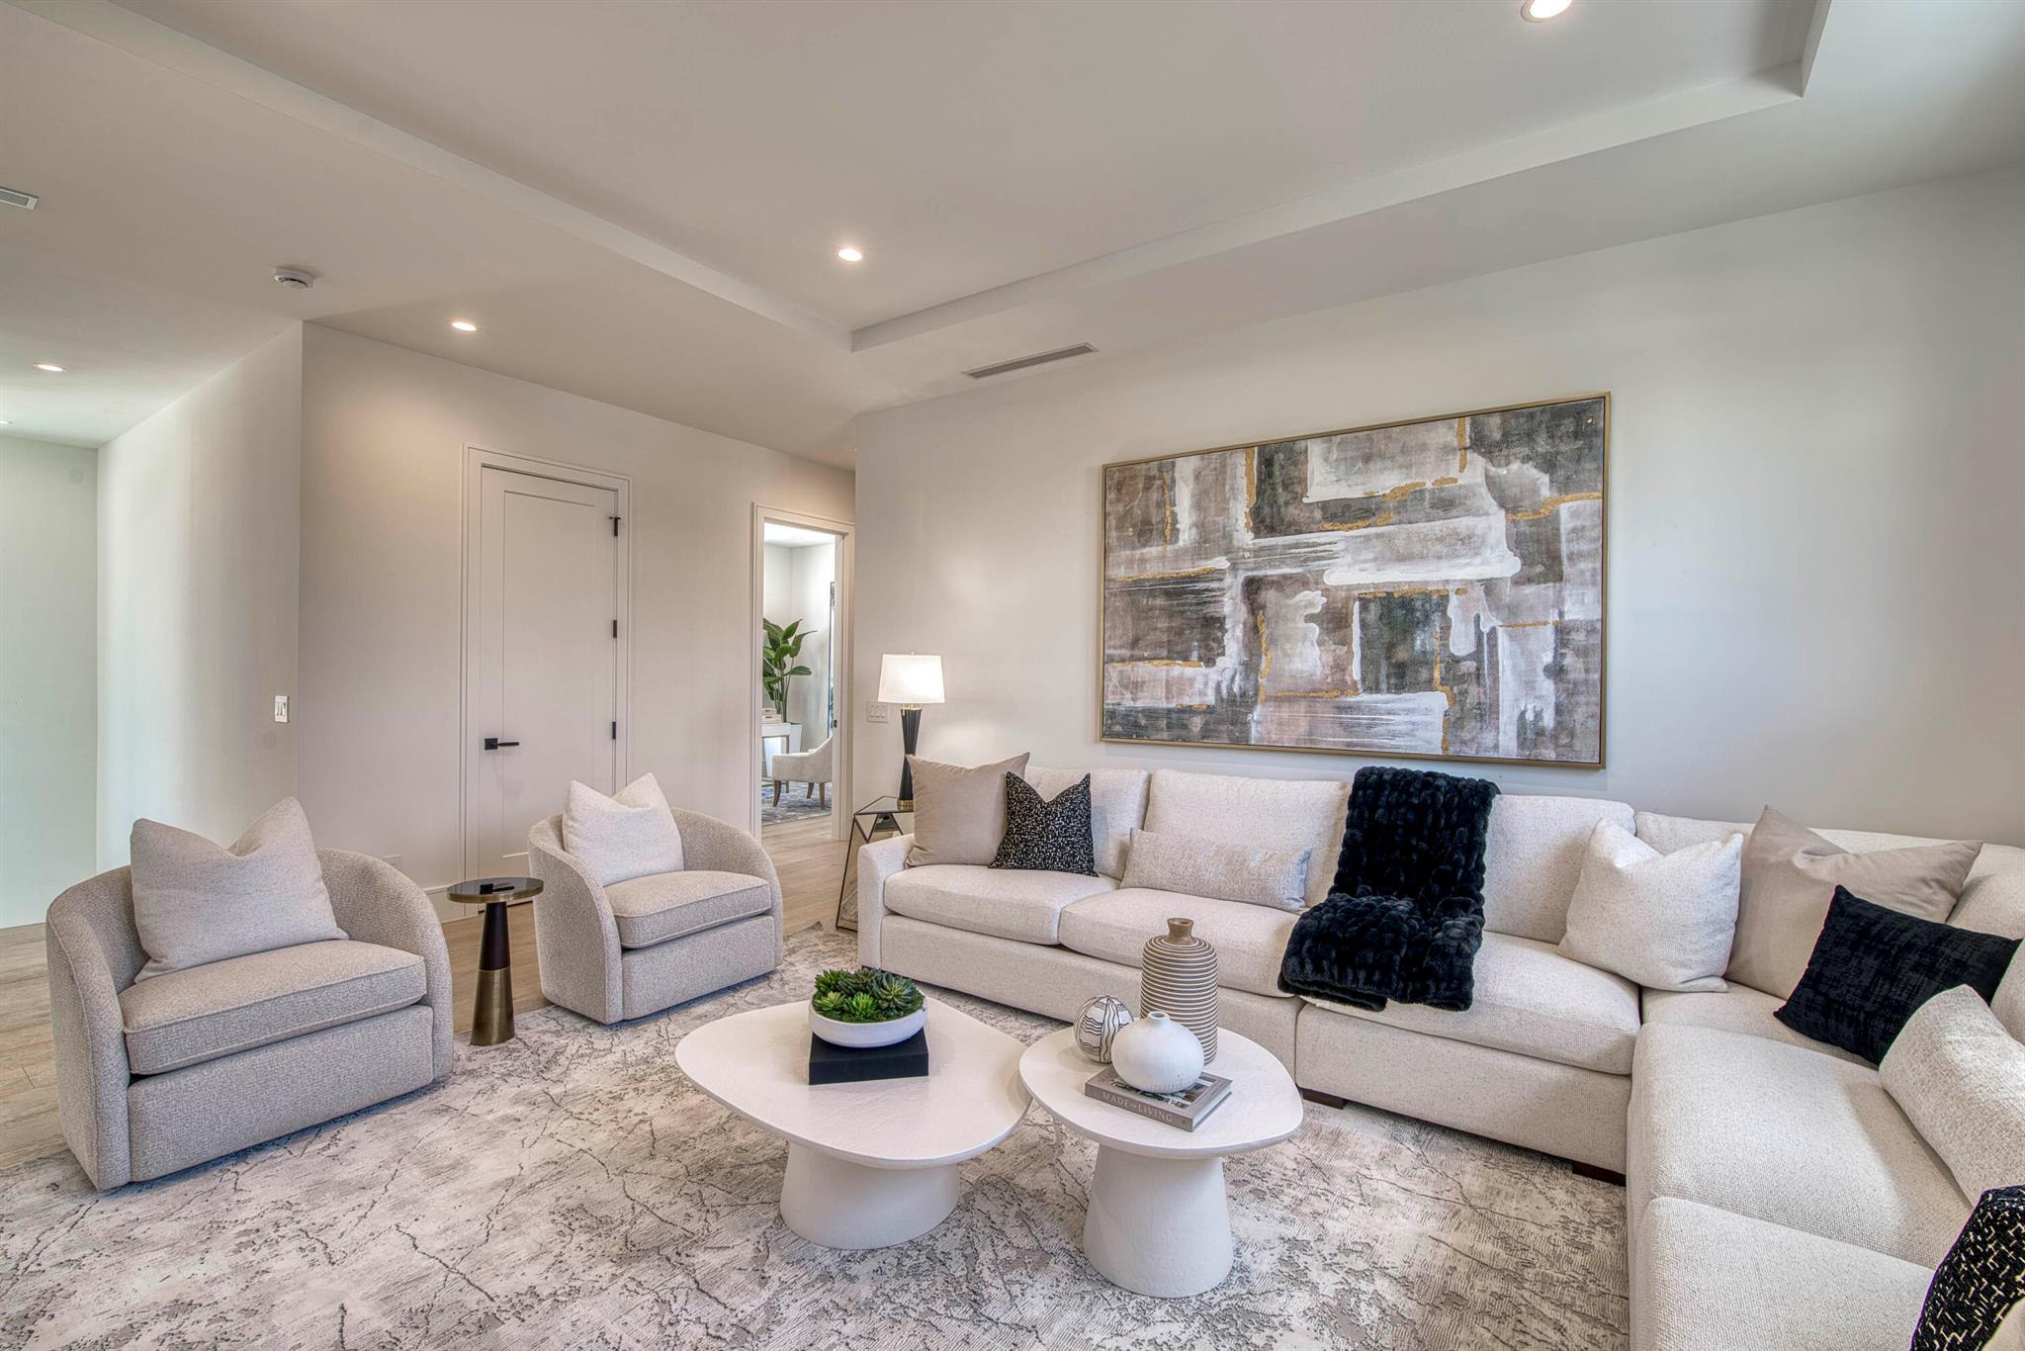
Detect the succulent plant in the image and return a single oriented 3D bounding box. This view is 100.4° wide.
[{"bbox_3d":[-0.386,0.850,2.240,0.290,0.090,0.290,1,0,0],"label":"succulent plant"}]

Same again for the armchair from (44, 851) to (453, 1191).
[{"bbox_3d":[-2.425,0.969,2.690,0.870,0.710,0.820,1,0,34],"label":"armchair"}]

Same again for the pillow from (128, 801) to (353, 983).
[{"bbox_3d":[-2.456,0.648,2.680,0.180,0.460,0.500,-23,-12,31],"label":"pillow"}]

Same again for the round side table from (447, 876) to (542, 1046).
[{"bbox_3d":[-1.903,1.052,3.099,0.305,0.550,0.305,1,0,34],"label":"round side table"}]

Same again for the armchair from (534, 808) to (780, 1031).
[{"bbox_3d":[-1.640,0.971,3.728,0.870,0.710,0.820,1,0,34],"label":"armchair"}]

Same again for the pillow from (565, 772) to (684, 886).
[{"bbox_3d":[-1.698,0.655,3.660,0.180,0.460,0.490,-23,-12,31],"label":"pillow"}]

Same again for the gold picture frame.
[{"bbox_3d":[1.352,-0.362,3.754,2.120,1.400,0.050,1,0,34],"label":"gold picture frame"}]

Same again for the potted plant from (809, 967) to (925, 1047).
[{"bbox_3d":[-0.384,0.872,2.240,0.310,0.130,0.310,1,0,0],"label":"potted plant"}]

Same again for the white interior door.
[{"bbox_3d":[-2.699,0.078,4.933,0.050,2.440,0.775,1,0,34],"label":"white interior door"}]

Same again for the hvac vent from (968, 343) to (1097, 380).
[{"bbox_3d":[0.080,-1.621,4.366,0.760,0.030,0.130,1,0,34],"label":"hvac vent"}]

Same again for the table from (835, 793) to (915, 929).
[{"bbox_3d":[-0.598,1.032,4.585,0.560,0.600,0.560,1,0,34],"label":"table"}]

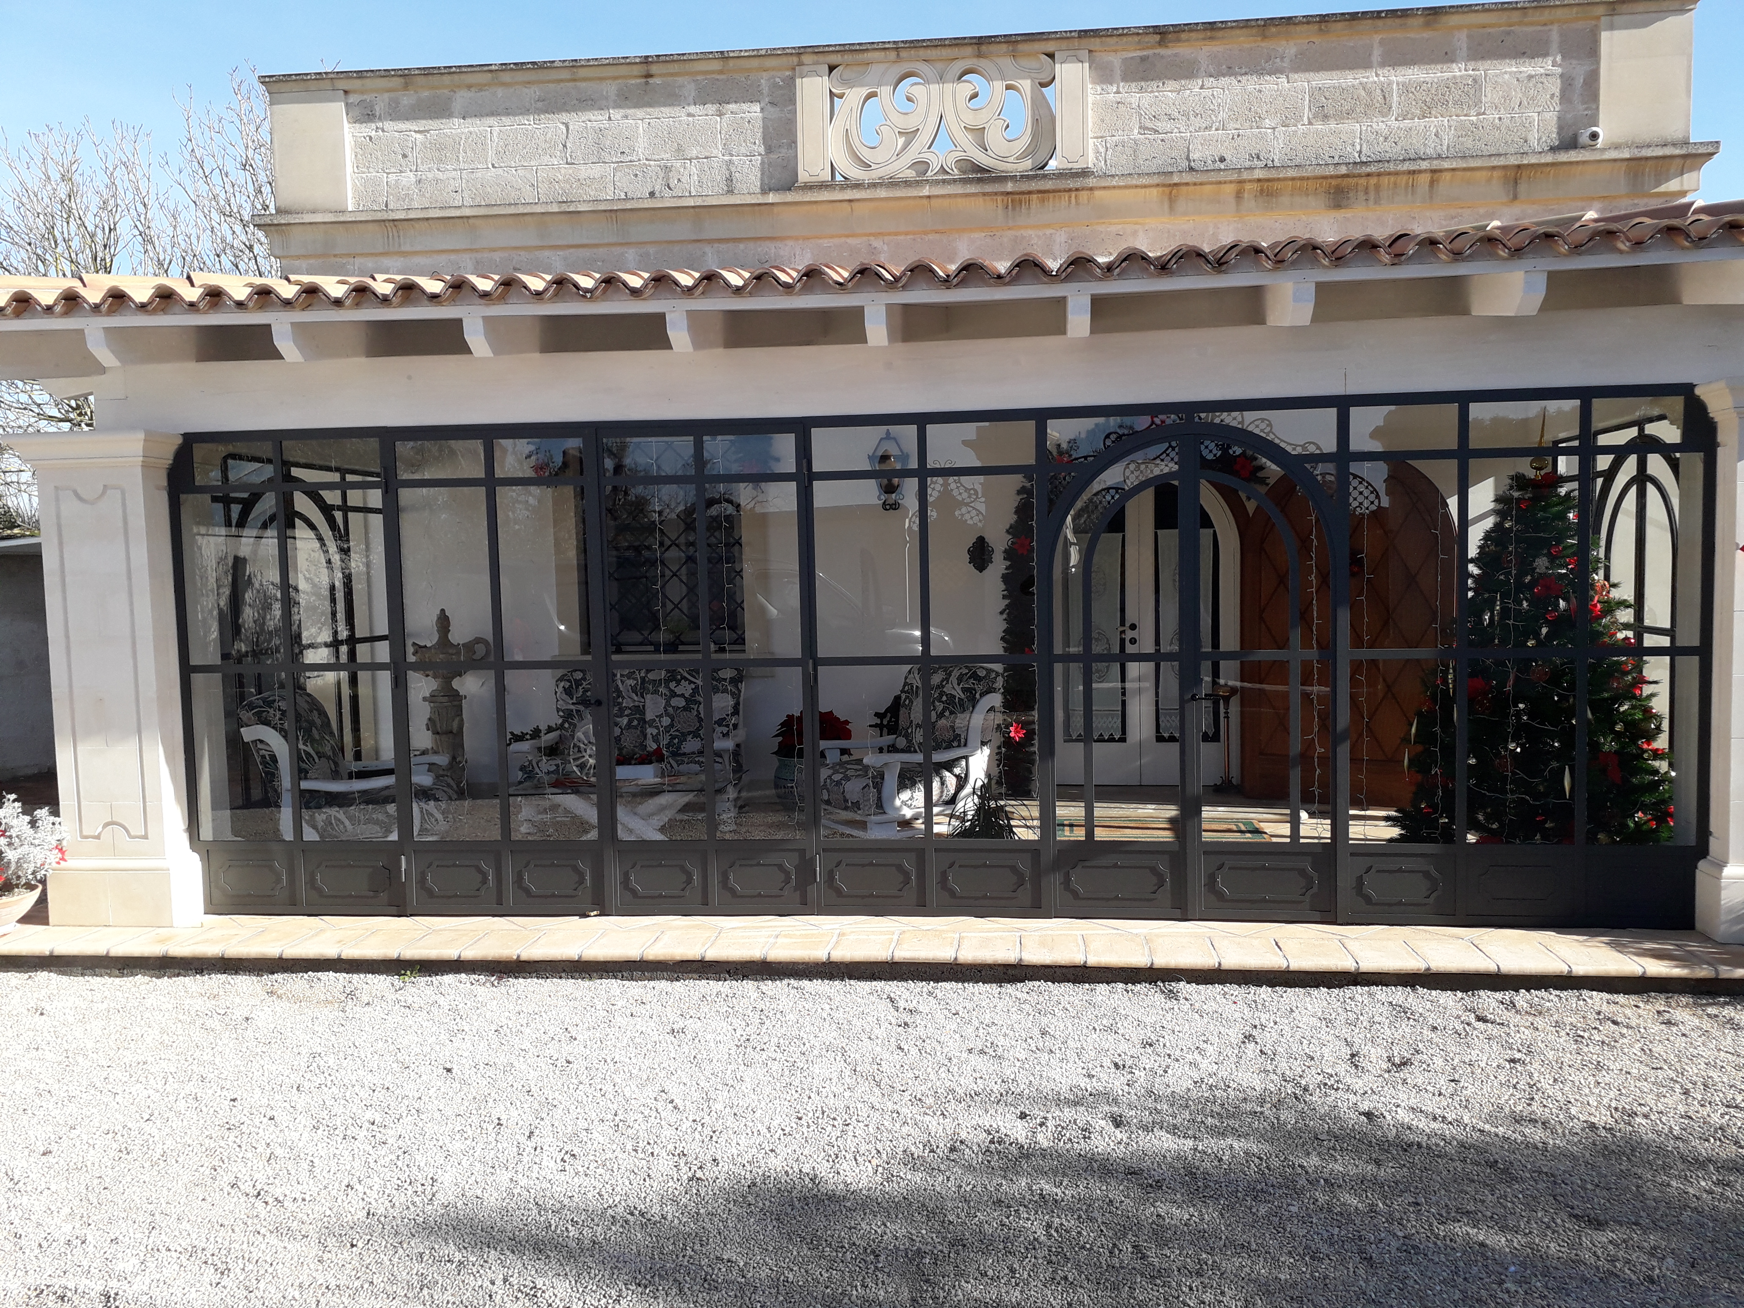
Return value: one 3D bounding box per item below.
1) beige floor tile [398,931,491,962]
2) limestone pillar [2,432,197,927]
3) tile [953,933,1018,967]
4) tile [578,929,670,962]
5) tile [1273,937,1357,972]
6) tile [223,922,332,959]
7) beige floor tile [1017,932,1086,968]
[{"bbox_3d":[-1.842,1.258,5.864,0.243,0.032,0.333,-1,4,6],"label":"beige floor tile"},{"bbox_3d":[-3.475,0.109,6.443,0.645,2.230,0.645,-1,4,6],"label":"limestone pillar"},{"bbox_3d":[0.476,1.209,5.562,0.246,0.032,0.326,-1,4,7],"label":"tile"},{"bbox_3d":[-1.059,1.240,5.765,0.250,0.030,0.344,-1,4,6],"label":"tile"},{"bbox_3d":[1.774,1.210,5.459,0.243,0.032,0.333,-1,4,6],"label":"tile"},{"bbox_3d":[-2.619,1.268,5.945,0.243,0.032,0.333,-1,4,6],"label":"tile"},{"bbox_3d":[0.731,1.206,5.532,0.246,0.032,0.326,-1,4,7],"label":"beige floor tile"}]

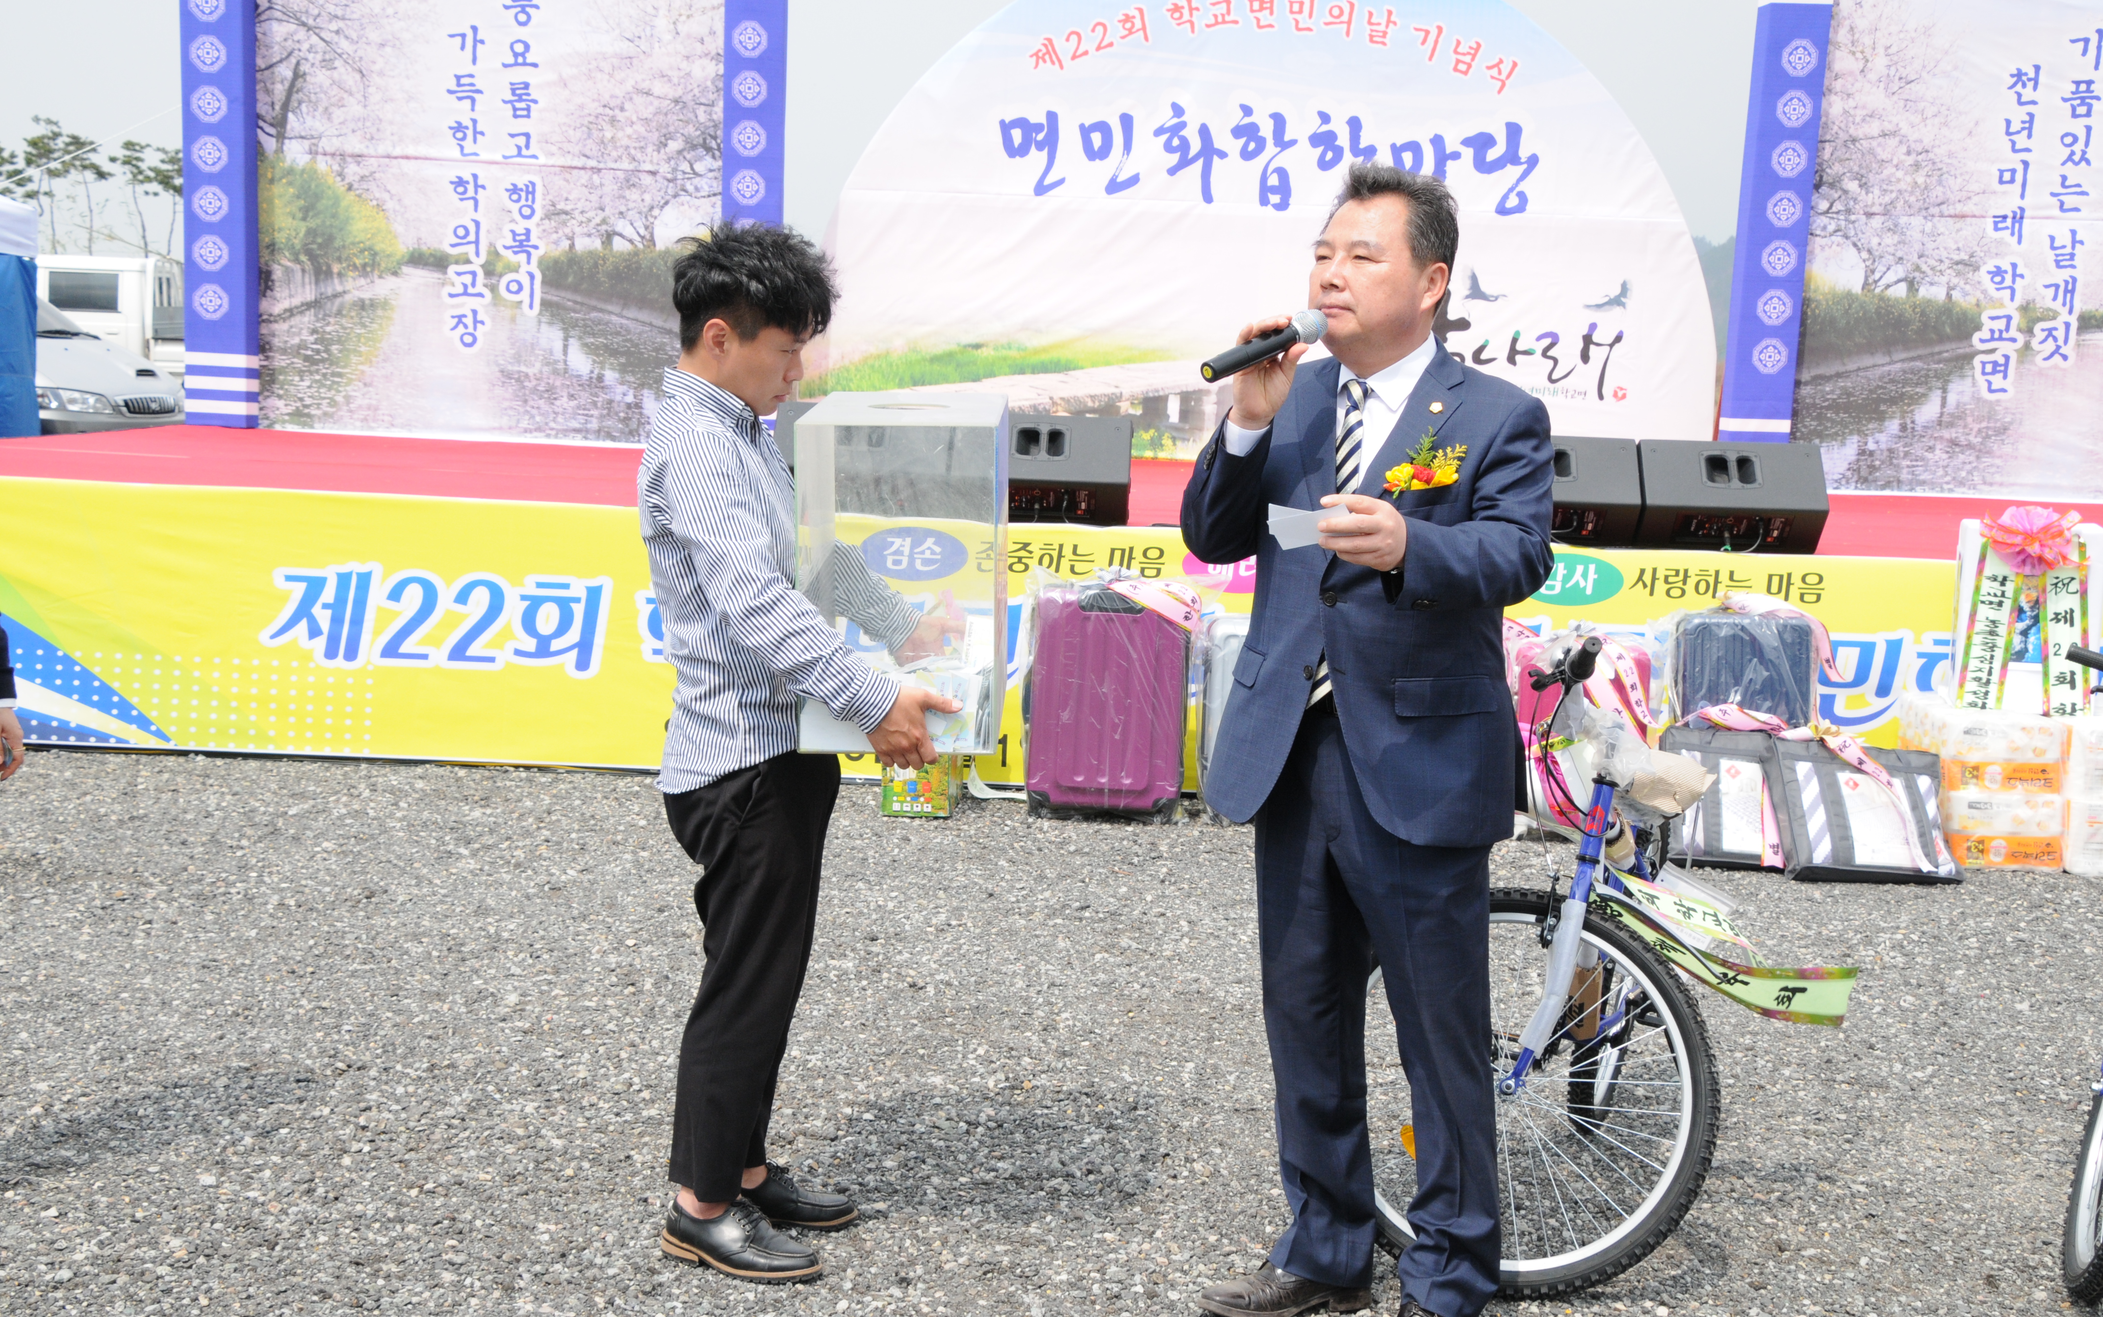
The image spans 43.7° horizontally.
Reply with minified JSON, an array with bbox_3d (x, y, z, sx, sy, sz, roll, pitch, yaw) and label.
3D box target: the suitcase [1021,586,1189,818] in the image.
[{"bbox_3d":[0.172,0.104,7.454,0.435,0.650,0.260,3,10,4],"label":"suitcase"}]

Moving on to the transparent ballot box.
[{"bbox_3d":[-0.227,-0.154,4.212,0.296,0.492,0.612,1,10,1],"label":"transparent ballot box"}]

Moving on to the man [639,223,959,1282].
[{"bbox_3d":[-0.406,0.153,4.227,0.538,1.695,0.609,3,10,4],"label":"man"}]

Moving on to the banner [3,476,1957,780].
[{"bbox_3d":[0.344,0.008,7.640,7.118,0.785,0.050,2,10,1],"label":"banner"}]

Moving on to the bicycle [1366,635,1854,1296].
[{"bbox_3d":[0.993,0.444,4.731,0.730,1.060,1.473,6,11,21],"label":"bicycle"}]

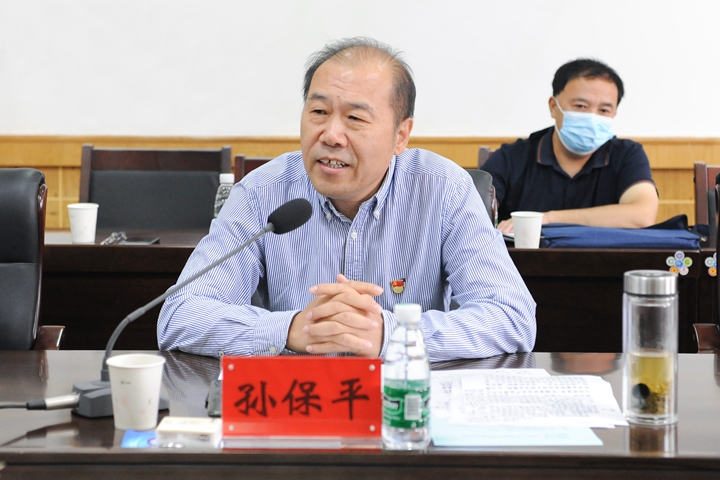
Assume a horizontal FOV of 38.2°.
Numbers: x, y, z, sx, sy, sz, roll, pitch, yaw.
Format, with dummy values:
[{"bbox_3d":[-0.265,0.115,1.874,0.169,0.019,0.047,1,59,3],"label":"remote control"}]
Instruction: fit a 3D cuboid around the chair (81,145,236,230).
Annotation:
[{"bbox_3d":[-0.662,0.208,2.977,0.500,0.980,0.580,1,5,6],"label":"chair"}]

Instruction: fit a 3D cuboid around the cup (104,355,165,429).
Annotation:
[{"bbox_3d":[-0.291,0.201,1.357,0.077,0.087,0.077,0,5,0],"label":"cup"}]

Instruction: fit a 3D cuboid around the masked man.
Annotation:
[{"bbox_3d":[0.574,0.108,2.868,0.490,1.220,0.680,1,5,6],"label":"masked man"}]

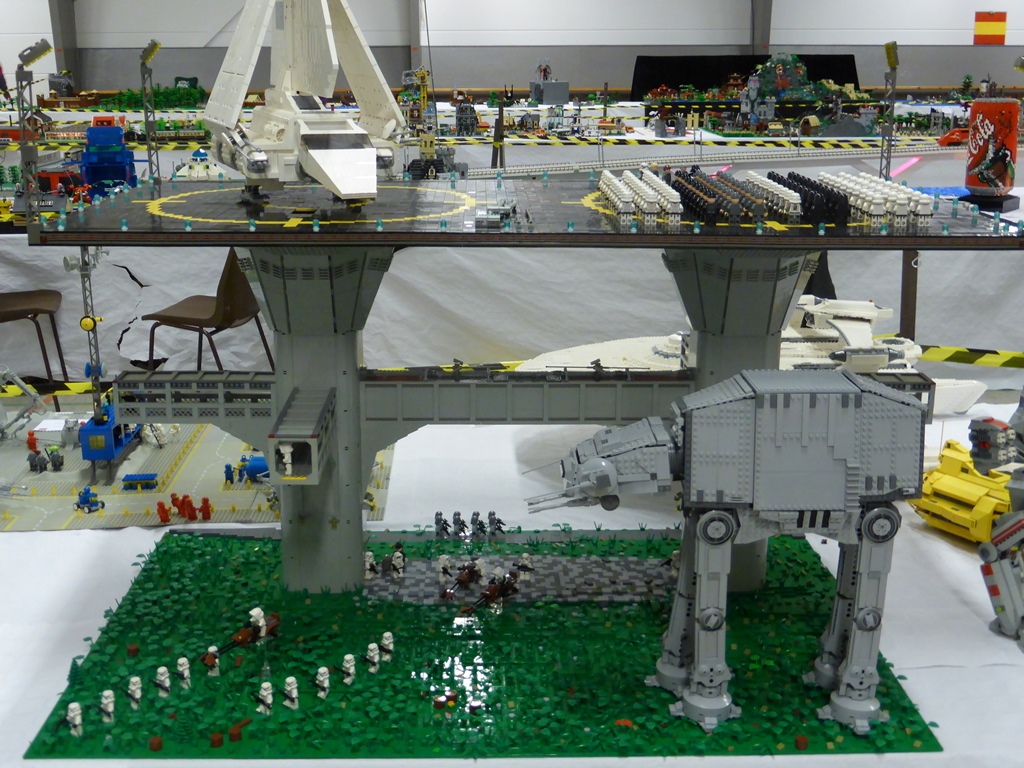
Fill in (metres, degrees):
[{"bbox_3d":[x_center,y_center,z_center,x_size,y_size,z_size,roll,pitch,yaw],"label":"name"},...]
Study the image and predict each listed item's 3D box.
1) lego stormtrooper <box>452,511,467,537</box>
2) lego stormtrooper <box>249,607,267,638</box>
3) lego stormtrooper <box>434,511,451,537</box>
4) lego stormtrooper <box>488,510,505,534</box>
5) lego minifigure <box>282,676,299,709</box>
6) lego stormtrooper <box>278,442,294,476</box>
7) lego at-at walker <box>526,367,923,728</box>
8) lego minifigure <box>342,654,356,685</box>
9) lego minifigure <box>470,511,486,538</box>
[{"bbox_3d":[-0.093,0.246,2.143,0.025,0.041,0.024,3,17,8],"label":"lego stormtrooper"},{"bbox_3d":[-0.345,0.323,1.643,0.025,0.037,0.022,14,21,38],"label":"lego stormtrooper"},{"bbox_3d":[-0.123,0.246,2.143,0.025,0.041,0.024,3,17,8],"label":"lego stormtrooper"},{"bbox_3d":[-0.027,0.246,2.144,0.025,0.041,0.024,3,17,8],"label":"lego stormtrooper"},{"bbox_3d":[-0.292,0.406,1.601,0.019,0.041,0.024,-15,22,-41],"label":"lego minifigure"},{"bbox_3d":[-0.304,0.103,1.640,0.020,0.041,0.025,-1,17,-4],"label":"lego stormtrooper"},{"bbox_3d":[0.263,0.207,1.579,0.489,0.447,0.187,0,16,0],"label":"lego at-at walker"},{"bbox_3d":[-0.223,0.389,1.660,0.019,0.041,0.024,-15,22,-41],"label":"lego minifigure"},{"bbox_3d":[-0.059,0.247,2.142,0.025,0.041,0.024,3,17,8],"label":"lego minifigure"}]

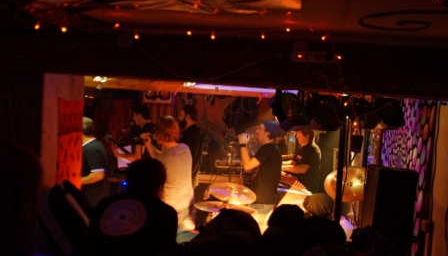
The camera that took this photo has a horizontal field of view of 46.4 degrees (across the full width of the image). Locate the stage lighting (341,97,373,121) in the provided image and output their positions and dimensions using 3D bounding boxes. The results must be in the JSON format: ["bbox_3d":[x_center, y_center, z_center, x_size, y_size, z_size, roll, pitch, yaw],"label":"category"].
[{"bbox_3d":[1.048,-0.145,4.100,0.220,0.230,0.250,1,-23,-22],"label":"stage lighting"}]

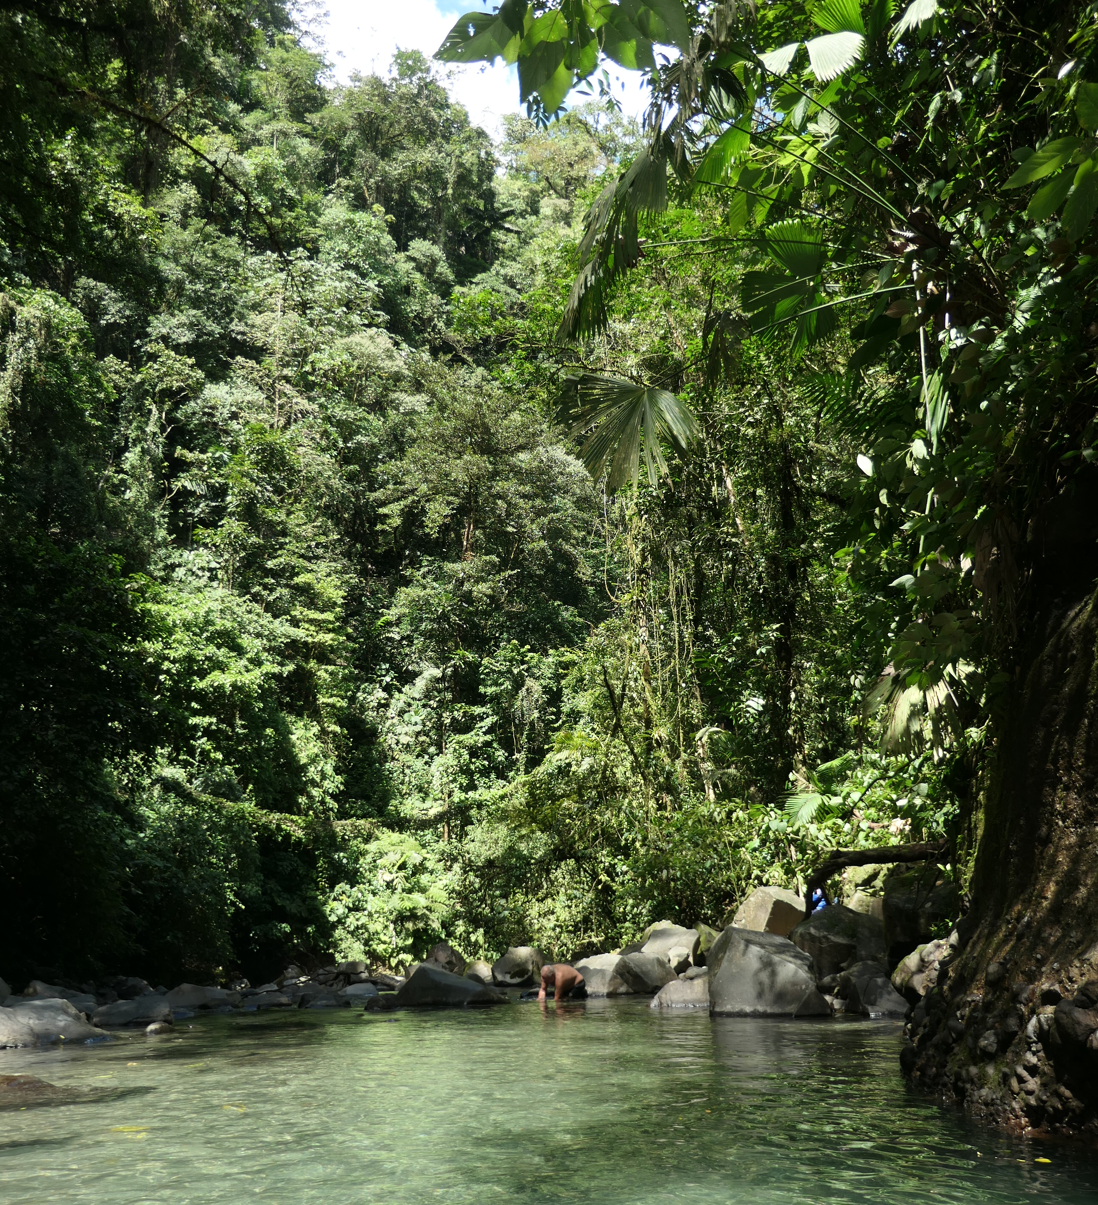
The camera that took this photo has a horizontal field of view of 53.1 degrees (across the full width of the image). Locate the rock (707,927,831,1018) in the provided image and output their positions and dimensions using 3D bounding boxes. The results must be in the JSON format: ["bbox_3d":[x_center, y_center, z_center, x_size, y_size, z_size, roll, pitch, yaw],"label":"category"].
[{"bbox_3d":[2.470,4.147,12.363,1.379,0.965,1.150,-3,-15,10],"label":"rock"}]

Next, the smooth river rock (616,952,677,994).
[{"bbox_3d":[1.538,5.993,17.724,1.039,0.678,0.900,0,-16,0],"label":"smooth river rock"}]

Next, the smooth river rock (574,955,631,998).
[{"bbox_3d":[0.788,5.845,17.228,1.010,0.659,0.850,0,-16,0],"label":"smooth river rock"}]

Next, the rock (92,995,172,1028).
[{"bbox_3d":[-4.623,4.514,12.123,0.853,0.355,0.600,5,-16,-19],"label":"rock"}]

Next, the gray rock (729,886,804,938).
[{"bbox_3d":[3.239,4.690,16.300,1.128,0.917,1.000,0,-16,0],"label":"gray rock"}]

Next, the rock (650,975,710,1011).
[{"bbox_3d":[1.597,4.654,13.096,0.793,0.400,0.650,-2,-15,6],"label":"rock"}]

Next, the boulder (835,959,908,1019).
[{"bbox_3d":[4.085,4.857,13.770,0.936,0.697,0.850,0,-16,0],"label":"boulder"}]

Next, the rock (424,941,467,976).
[{"bbox_3d":[-1.557,5.390,16.598,0.620,0.505,0.600,1,-15,-5],"label":"rock"}]

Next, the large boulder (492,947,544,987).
[{"bbox_3d":[-0.460,5.412,16.347,0.766,0.548,0.650,0,-15,-1],"label":"large boulder"}]

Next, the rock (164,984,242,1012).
[{"bbox_3d":[-3.944,4.485,12.485,0.851,0.277,0.650,4,-16,-16],"label":"rock"}]

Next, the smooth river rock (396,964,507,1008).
[{"bbox_3d":[-1.344,5.313,15.188,1.549,0.581,1.000,0,-16,0],"label":"smooth river rock"}]

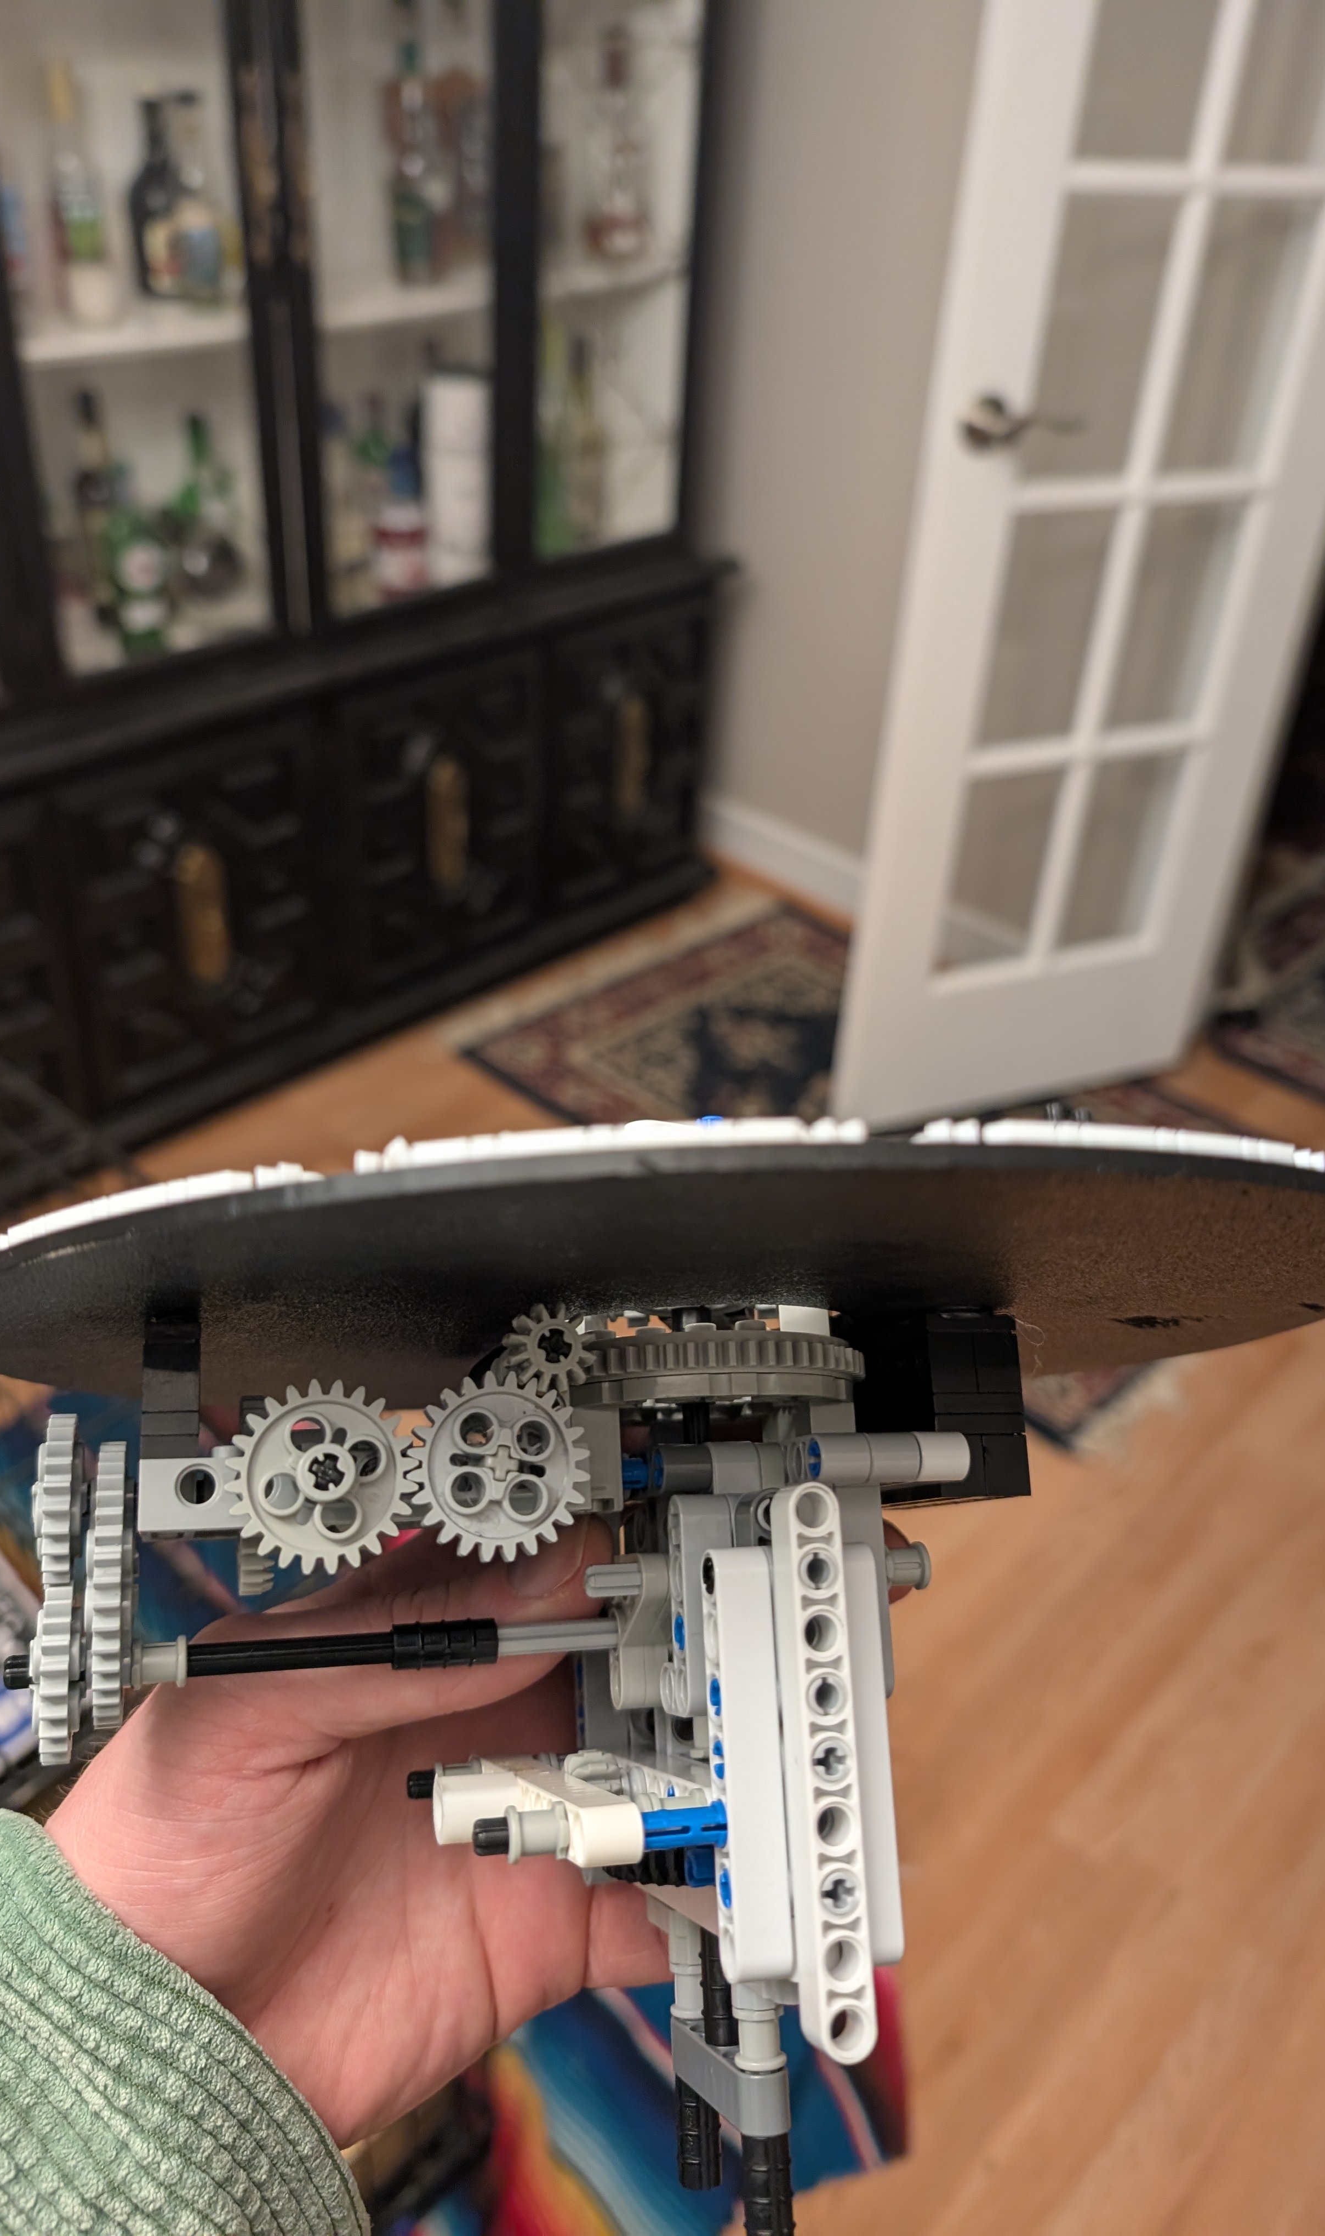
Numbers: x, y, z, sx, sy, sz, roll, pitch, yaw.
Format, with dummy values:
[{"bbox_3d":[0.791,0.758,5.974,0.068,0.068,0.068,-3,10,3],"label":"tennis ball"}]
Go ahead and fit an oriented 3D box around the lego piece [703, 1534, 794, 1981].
[{"bbox_3d":[0.011,0.088,0.214,0.008,0.007,0.055,2,75,-16],"label":"lego piece"}]

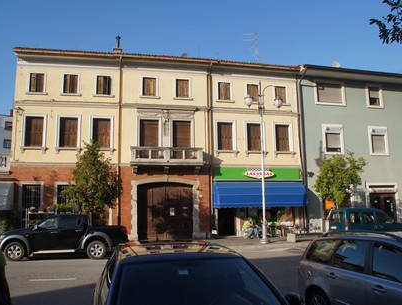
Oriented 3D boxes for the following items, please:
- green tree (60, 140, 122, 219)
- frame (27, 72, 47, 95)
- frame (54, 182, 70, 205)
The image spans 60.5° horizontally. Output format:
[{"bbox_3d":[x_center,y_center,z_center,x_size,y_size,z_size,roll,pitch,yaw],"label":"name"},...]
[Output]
[{"bbox_3d":[-5.269,2.018,16.862,2.652,5.097,2.450,1,-9,-11],"label":"green tree"},{"bbox_3d":[-8.956,-3.786,18.837,1.010,1.262,0.160,1,-9,-10],"label":"frame"},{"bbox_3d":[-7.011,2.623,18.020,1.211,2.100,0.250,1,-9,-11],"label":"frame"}]

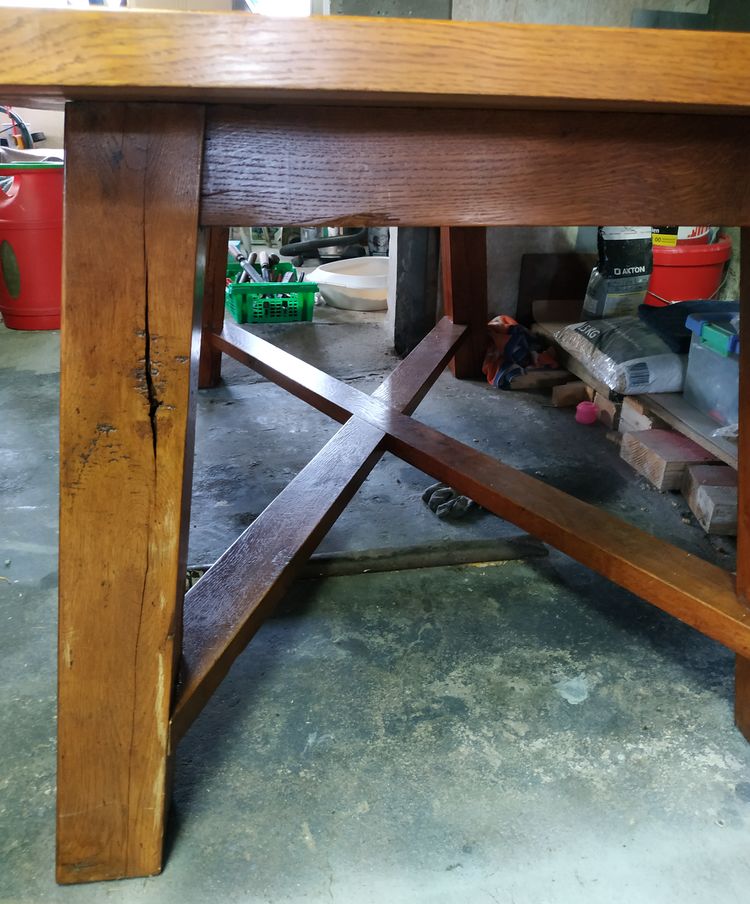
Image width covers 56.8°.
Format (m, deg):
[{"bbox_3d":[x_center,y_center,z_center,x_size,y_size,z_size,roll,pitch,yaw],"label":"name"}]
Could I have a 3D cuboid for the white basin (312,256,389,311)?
[{"bbox_3d":[-0.025,-0.750,3.086,0.580,0.156,0.540,-3,25,-9],"label":"white basin"}]

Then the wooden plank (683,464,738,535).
[{"bbox_3d":[0.797,0.102,1.404,0.280,0.064,0.175,4,25,5],"label":"wooden plank"}]

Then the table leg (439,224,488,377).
[{"bbox_3d":[0.257,-0.548,2.000,0.103,0.740,0.101,-11,34,-5],"label":"table leg"}]

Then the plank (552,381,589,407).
[{"bbox_3d":[0.581,-0.172,1.988,0.170,0.058,0.030,-17,30,-33],"label":"plank"}]

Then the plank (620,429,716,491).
[{"bbox_3d":[0.756,0.009,1.599,0.300,0.064,0.174,-3,25,-9],"label":"plank"}]

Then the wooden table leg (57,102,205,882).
[{"bbox_3d":[-0.233,0.071,0.658,0.103,0.740,0.101,4,16,-12],"label":"wooden table leg"}]

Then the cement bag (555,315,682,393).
[{"bbox_3d":[0.700,-0.293,1.960,0.220,0.095,0.450,-1,25,-4],"label":"cement bag"}]

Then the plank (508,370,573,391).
[{"bbox_3d":[0.517,-0.216,2.103,0.250,0.038,0.065,-1,25,-5],"label":"plank"}]

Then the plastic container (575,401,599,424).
[{"bbox_3d":[0.563,-0.109,1.859,0.054,0.052,0.054,-3,25,-9],"label":"plastic container"}]

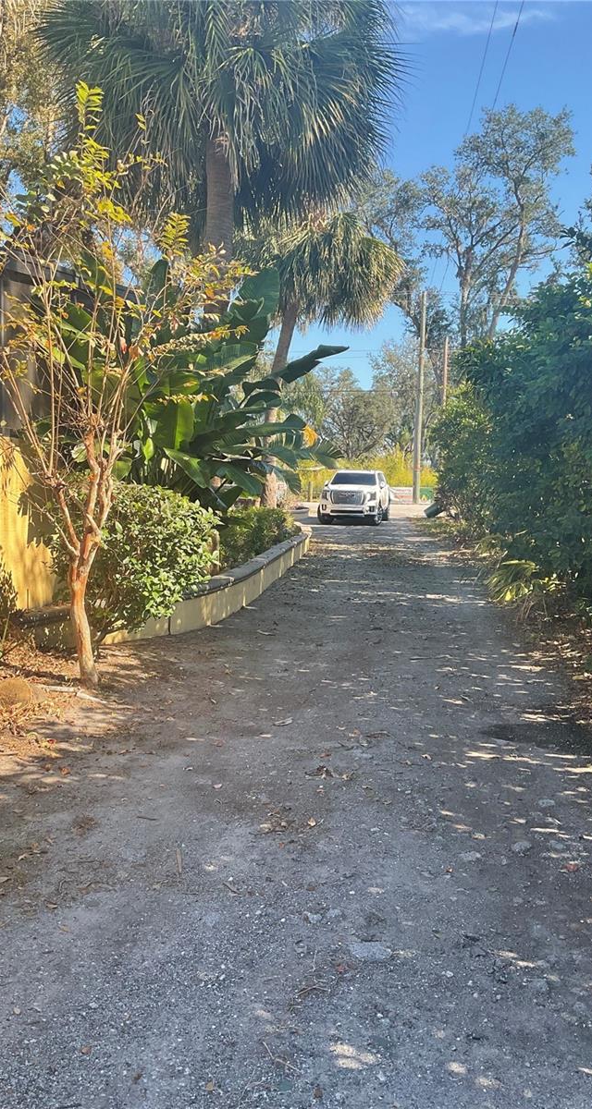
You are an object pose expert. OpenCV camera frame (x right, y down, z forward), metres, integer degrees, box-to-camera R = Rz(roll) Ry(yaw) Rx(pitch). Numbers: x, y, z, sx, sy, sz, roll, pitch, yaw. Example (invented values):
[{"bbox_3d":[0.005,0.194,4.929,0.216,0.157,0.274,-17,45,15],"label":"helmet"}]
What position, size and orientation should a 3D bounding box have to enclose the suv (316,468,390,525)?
[{"bbox_3d":[2.277,-2.152,34.413,2.080,1.940,5.360,2,4,10],"label":"suv"}]

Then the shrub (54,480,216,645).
[{"bbox_3d":[-1.563,0.007,8.929,1.550,1.391,1.450,2,4,9],"label":"shrub"}]

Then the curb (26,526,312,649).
[{"bbox_3d":[-0.550,0.011,16.049,1.500,0.410,16.400,2,4,8],"label":"curb"}]

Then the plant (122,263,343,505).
[{"bbox_3d":[-0.836,-1.800,12.199,2.850,3.880,2.600,2,4,9],"label":"plant"}]

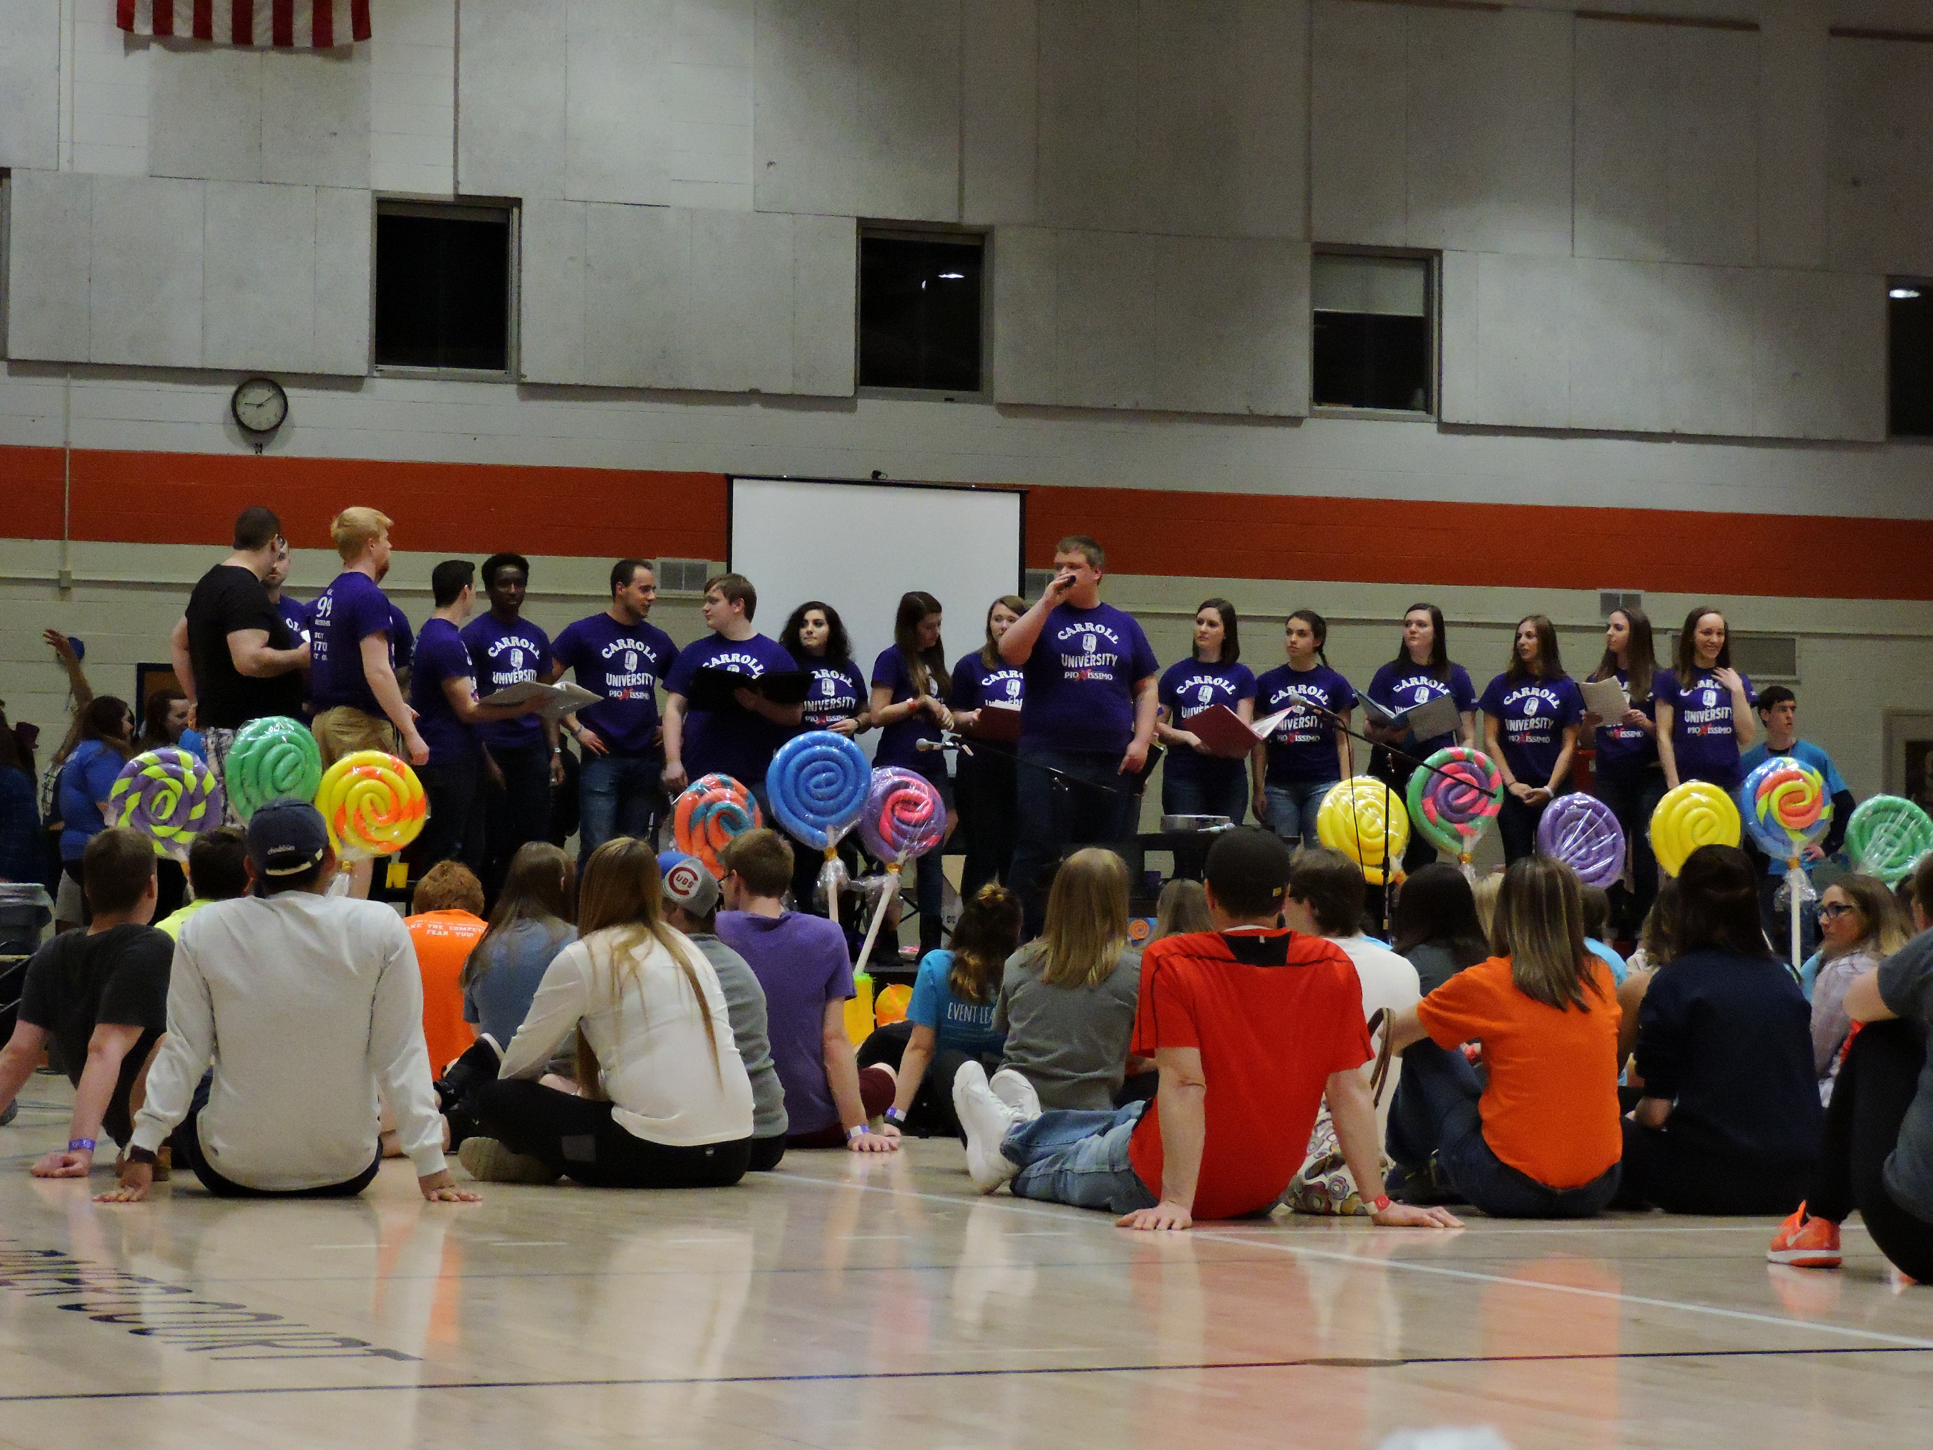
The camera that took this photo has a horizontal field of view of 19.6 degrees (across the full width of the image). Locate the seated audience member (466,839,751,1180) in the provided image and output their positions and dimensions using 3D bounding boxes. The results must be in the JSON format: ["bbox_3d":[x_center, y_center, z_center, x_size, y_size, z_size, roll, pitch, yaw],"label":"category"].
[{"bbox_3d":[-0.820,0.648,12.850,0.630,0.790,0.700,2,-2,-37],"label":"seated audience member"}]

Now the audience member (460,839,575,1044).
[{"bbox_3d":[-1.150,0.706,14.900,0.540,0.790,0.720,0,-2,3],"label":"audience member"}]

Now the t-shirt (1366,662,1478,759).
[{"bbox_3d":[2.047,-0.061,25.100,0.490,0.460,0.270,0,-2,9],"label":"t-shirt"}]

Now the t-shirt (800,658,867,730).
[{"bbox_3d":[-0.610,-0.031,25.200,0.410,0.570,0.250,1,-2,-6],"label":"t-shirt"}]

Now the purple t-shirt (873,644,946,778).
[{"bbox_3d":[-0.253,-0.057,24.900,0.390,0.580,0.260,2,-3,-43],"label":"purple t-shirt"}]

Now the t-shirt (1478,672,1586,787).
[{"bbox_3d":[2.562,0.017,25.300,0.490,0.540,0.270,0,-2,6],"label":"t-shirt"}]

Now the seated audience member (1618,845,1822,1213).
[{"bbox_3d":[1.700,0.686,12.700,0.550,0.820,0.750,1,-2,-9],"label":"seated audience member"}]

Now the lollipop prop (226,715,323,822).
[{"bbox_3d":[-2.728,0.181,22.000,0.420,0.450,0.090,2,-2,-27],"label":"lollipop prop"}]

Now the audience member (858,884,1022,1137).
[{"bbox_3d":[-0.050,0.772,15.600,0.530,0.720,0.820,1,-2,-18],"label":"audience member"}]

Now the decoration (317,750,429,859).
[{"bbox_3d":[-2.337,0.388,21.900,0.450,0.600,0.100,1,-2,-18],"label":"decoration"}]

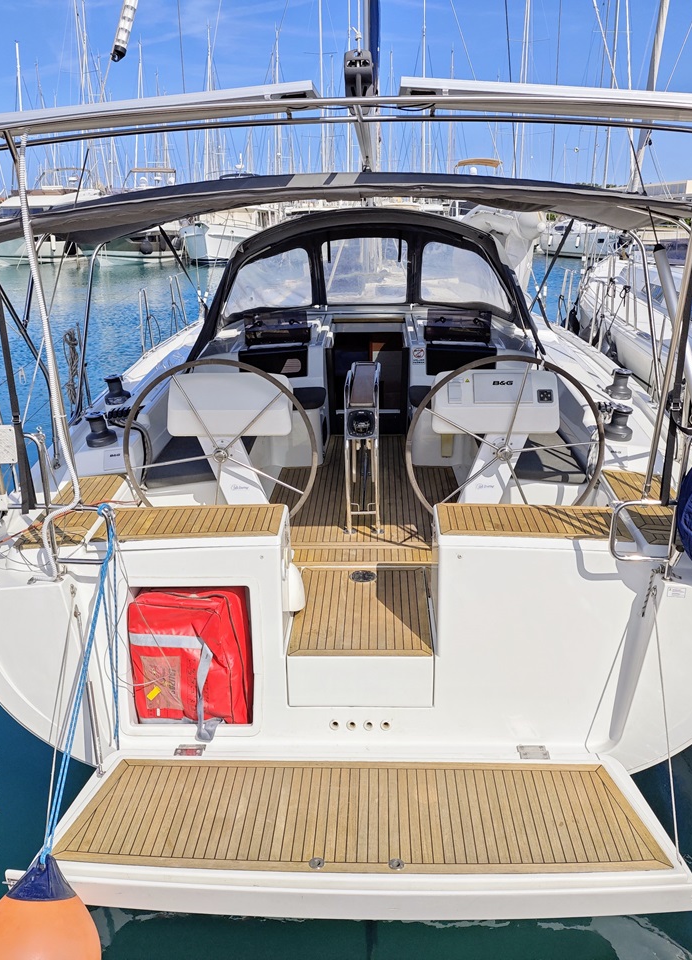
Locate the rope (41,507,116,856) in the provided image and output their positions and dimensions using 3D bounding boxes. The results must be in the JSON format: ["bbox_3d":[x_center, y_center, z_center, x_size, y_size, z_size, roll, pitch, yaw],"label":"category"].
[{"bbox_3d":[-1.176,0.862,3.749,0.100,1.521,0.080,7,-11,0],"label":"rope"}]

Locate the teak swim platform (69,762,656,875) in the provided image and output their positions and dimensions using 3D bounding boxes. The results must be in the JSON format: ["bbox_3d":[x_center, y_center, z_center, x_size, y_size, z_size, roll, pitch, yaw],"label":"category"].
[{"bbox_3d":[0.064,1.518,3.816,2.570,0.070,0.730,0,18,2],"label":"teak swim platform"}]

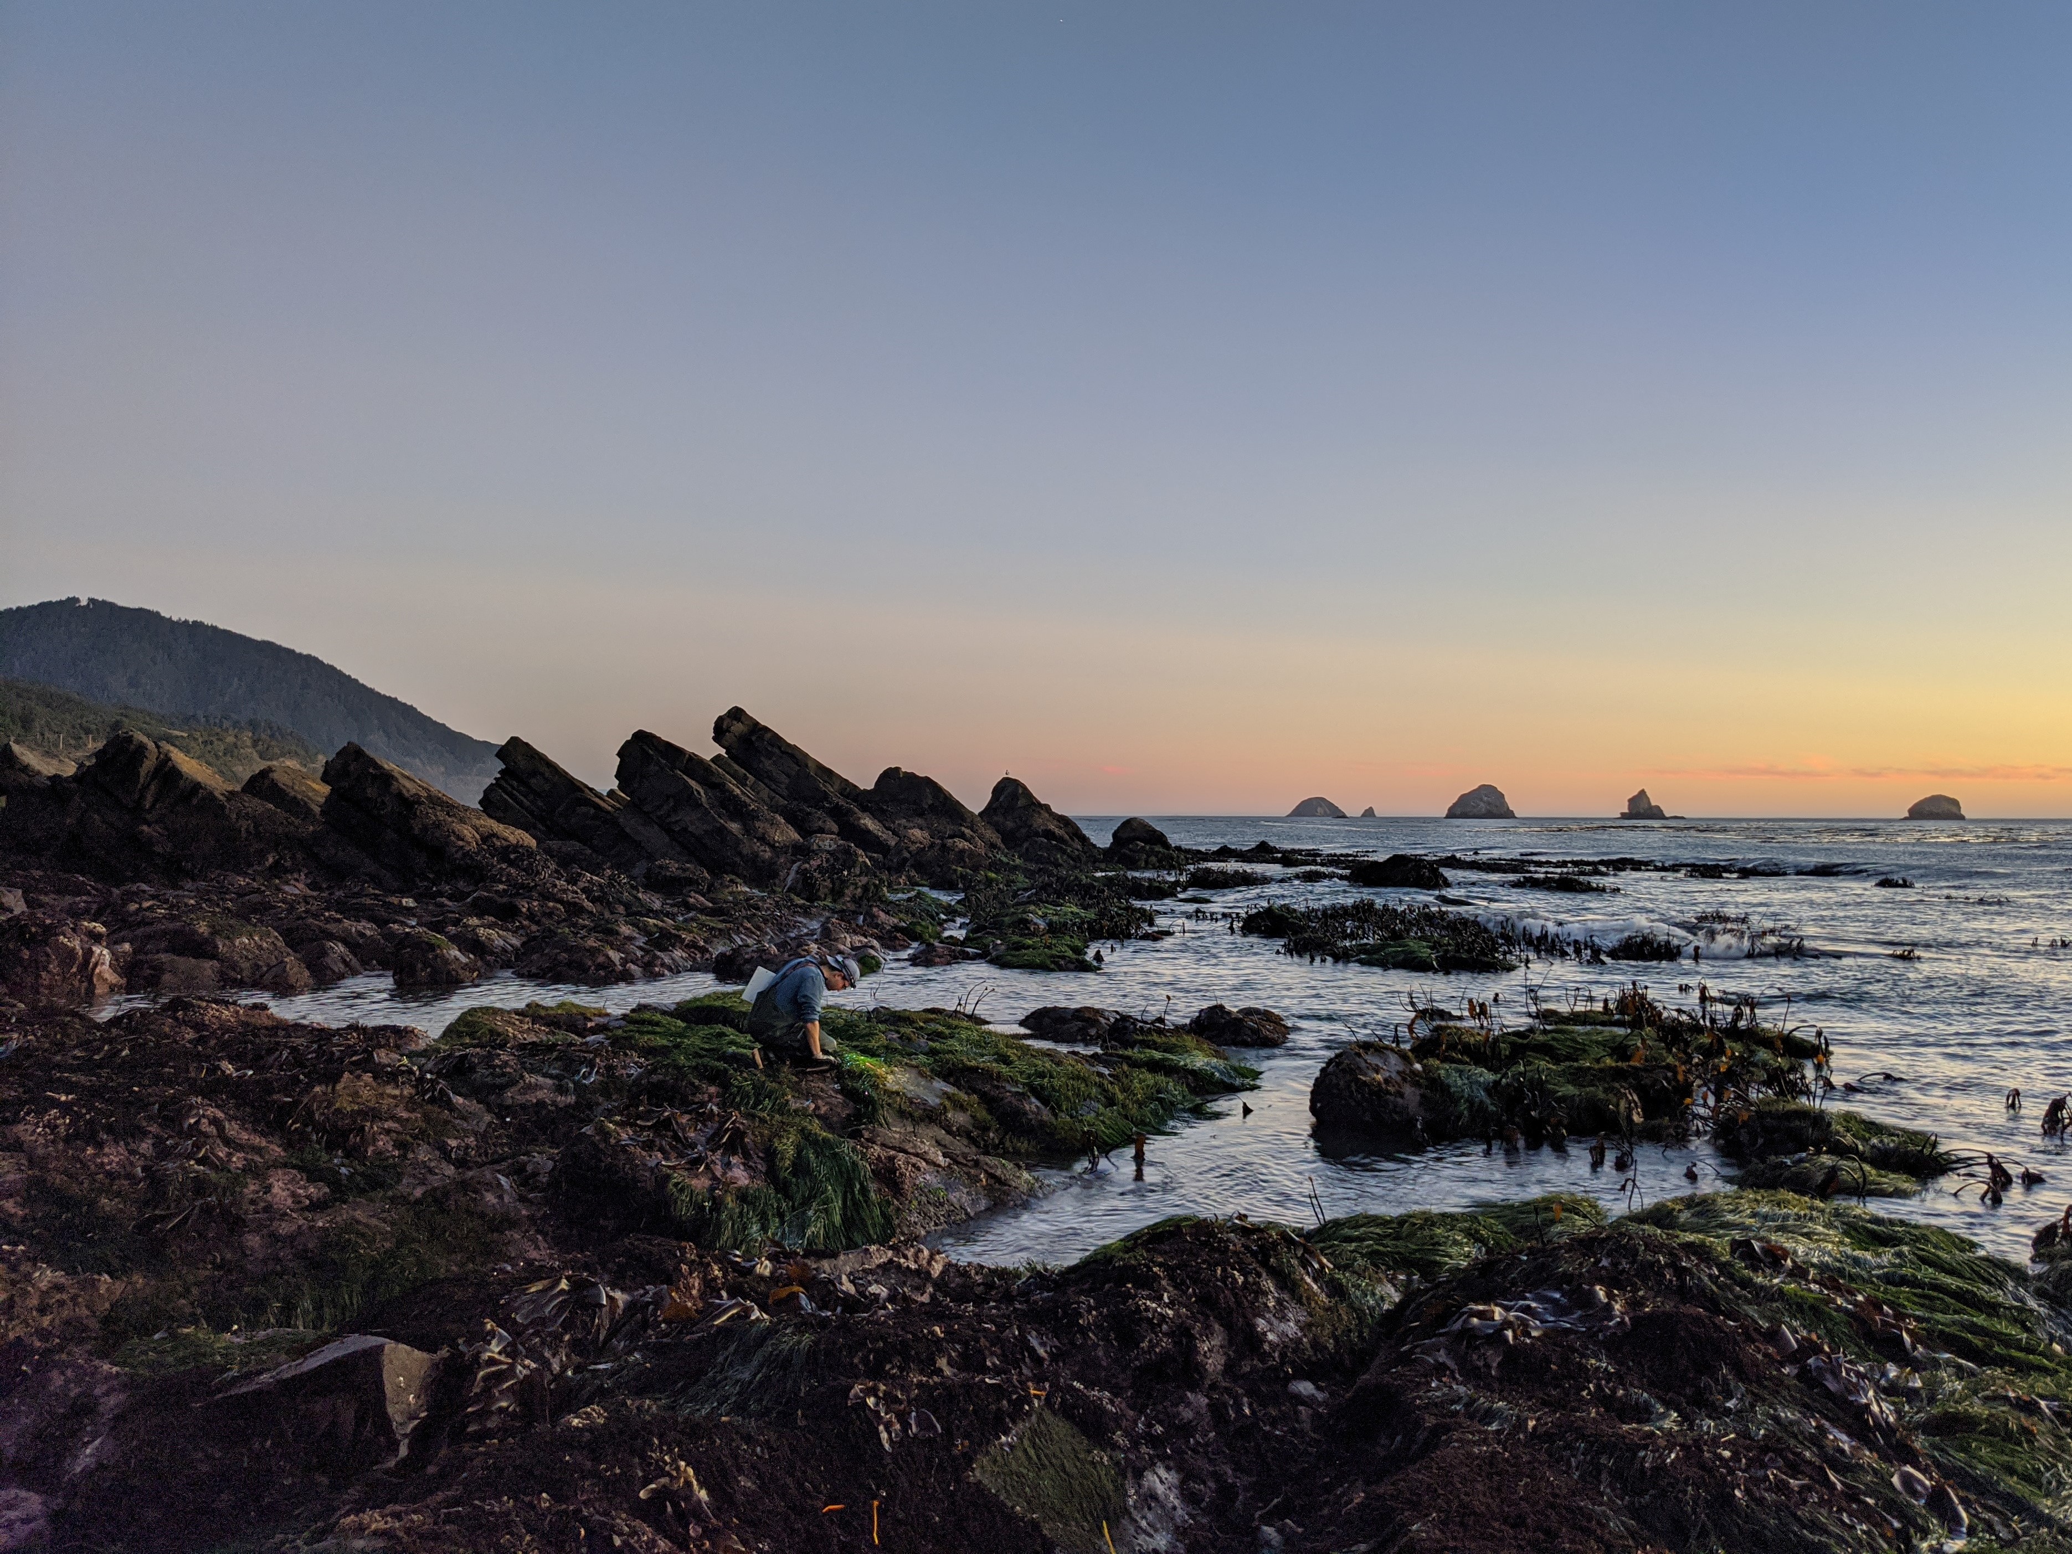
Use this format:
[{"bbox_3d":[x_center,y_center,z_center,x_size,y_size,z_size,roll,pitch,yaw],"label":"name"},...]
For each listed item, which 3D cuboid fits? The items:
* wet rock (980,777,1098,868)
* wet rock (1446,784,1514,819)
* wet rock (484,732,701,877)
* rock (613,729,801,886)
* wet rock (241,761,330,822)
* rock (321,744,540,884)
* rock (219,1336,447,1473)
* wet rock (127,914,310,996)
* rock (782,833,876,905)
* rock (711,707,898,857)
[{"bbox_3d":[0.124,1.770,62.000,4.533,3.408,4.000,0,-1,0],"label":"wet rock"},{"bbox_3d":[548.878,30.048,2000.000,83.066,43.189,75.000,0,-1,15],"label":"wet rock"},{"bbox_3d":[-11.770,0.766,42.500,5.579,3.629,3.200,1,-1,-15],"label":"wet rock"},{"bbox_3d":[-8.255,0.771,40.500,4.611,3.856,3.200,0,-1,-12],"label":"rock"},{"bbox_3d":[-23.062,0.651,50.000,2.820,2.209,3.000,1,-2,-25],"label":"wet rock"},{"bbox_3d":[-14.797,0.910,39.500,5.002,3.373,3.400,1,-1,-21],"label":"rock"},{"bbox_3d":[-1.878,1.662,4.300,0.549,0.359,0.400,1,-2,-23],"label":"rock"},{"bbox_3d":[-9.781,2.126,19.300,2.017,0.928,1.600,1,-2,-27],"label":"wet rock"},{"bbox_3d":[-4.505,1.998,35.000,2.017,1.546,1.700,0,-1,-7],"label":"rock"},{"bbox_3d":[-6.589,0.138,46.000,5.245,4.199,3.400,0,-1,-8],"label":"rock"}]

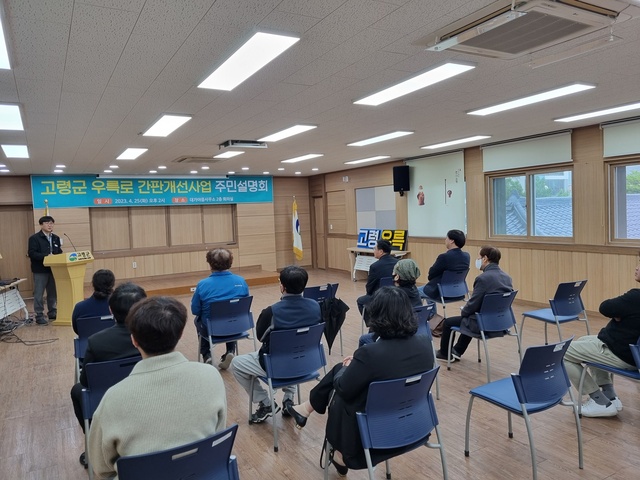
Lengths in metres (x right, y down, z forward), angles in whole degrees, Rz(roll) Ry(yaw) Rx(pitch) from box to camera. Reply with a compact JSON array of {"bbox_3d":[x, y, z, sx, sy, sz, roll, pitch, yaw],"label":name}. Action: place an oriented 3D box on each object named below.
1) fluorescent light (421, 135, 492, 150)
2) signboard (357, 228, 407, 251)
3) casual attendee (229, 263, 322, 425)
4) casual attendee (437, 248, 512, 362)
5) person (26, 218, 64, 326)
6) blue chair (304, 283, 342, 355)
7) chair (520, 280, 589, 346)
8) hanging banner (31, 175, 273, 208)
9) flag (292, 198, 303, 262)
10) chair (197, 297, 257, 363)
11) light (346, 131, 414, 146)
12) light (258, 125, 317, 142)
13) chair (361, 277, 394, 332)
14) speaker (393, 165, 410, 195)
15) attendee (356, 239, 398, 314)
[{"bbox_3d":[2.110,-1.542,7.550,0.280,0.050,1.250,-4,4,-29],"label":"fluorescent light"},{"bbox_3d":[1.413,0.003,10.901,0.090,0.450,1.720,10,-3,-29],"label":"signboard"},{"bbox_3d":[-0.347,0.794,3.638,0.620,1.230,0.660,-4,4,-29],"label":"casual attendee"},{"bbox_3d":[1.503,0.657,4.788,0.530,1.230,0.800,-4,4,-35],"label":"casual attendee"},{"bbox_3d":[-4.376,0.464,7.709,0.400,1.700,0.510,-1,3,22],"label":"person"},{"bbox_3d":[-0.101,0.897,5.447,0.490,0.800,0.530,-4,4,-29],"label":"blue chair"},{"bbox_3d":[2.445,0.792,5.023,0.480,0.780,0.530,-4,3,-30],"label":"chair"},{"bbox_3d":[-3.755,-1.206,11.772,5.670,0.720,0.020,-4,4,-29],"label":"hanging banner"},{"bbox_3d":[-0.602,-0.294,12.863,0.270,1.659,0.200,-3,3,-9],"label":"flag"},{"bbox_3d":[-0.911,0.942,4.721,0.480,0.780,0.530,-4,3,-30],"label":"chair"},{"bbox_3d":[0.847,-1.442,6.943,0.310,0.050,1.240,-4,3,-30],"label":"light"},{"bbox_3d":[-0.442,-1.351,6.180,0.310,0.050,1.240,-4,3,-30],"label":"light"},{"bbox_3d":[0.830,0.827,6.063,0.490,0.800,0.530,-4,4,-29],"label":"chair"},{"bbox_3d":[1.623,-1.209,9.540,0.320,0.500,0.300,-1,3,19],"label":"speaker"},{"bbox_3d":[0.681,0.592,5.702,0.520,1.220,0.710,-4,3,-36],"label":"attendee"}]

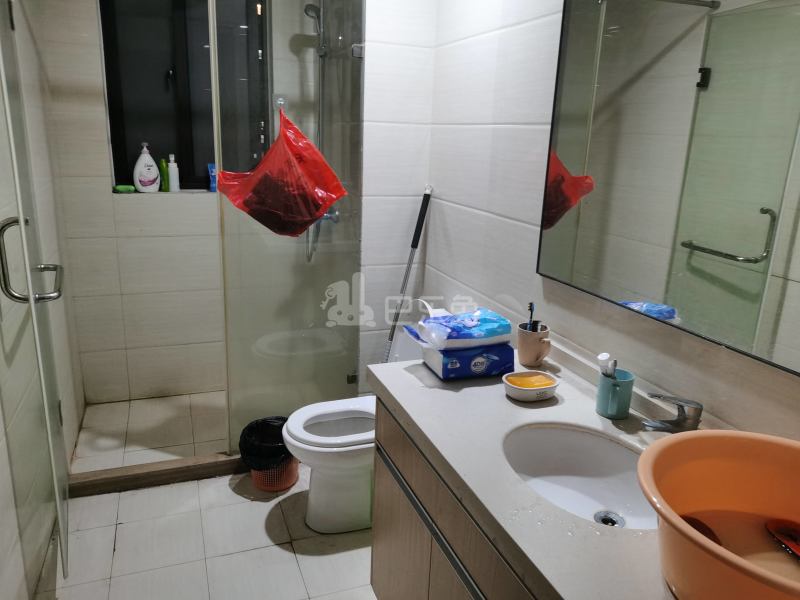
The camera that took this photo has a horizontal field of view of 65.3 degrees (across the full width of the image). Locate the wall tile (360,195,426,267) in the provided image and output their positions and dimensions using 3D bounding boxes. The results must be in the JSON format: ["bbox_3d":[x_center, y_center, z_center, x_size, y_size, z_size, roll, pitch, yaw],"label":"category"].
[{"bbox_3d":[-0.025,-0.299,2.702,0.303,0.300,0.010,-4,16,-20],"label":"wall tile"}]

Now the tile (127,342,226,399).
[{"bbox_3d":[-1.182,0.388,3.451,0.585,0.300,0.012,-4,16,-20],"label":"tile"}]

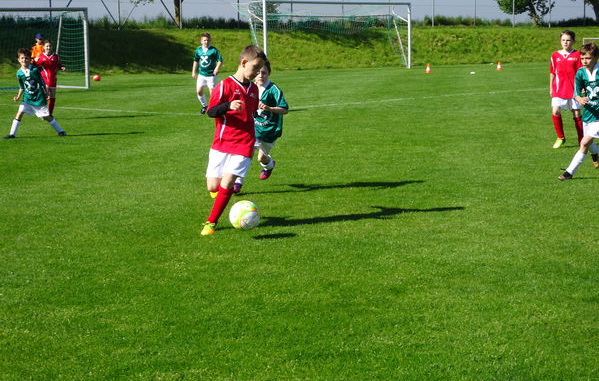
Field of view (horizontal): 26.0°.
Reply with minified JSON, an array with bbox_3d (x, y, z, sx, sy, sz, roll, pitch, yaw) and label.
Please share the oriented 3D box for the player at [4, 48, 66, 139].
[{"bbox_3d":[-3.626,-1.339,17.823,0.780,1.216,0.450,1,7,13],"label":"player"}]

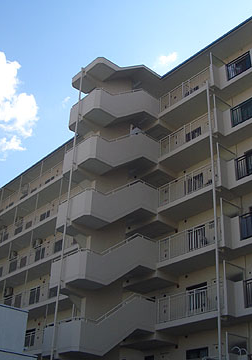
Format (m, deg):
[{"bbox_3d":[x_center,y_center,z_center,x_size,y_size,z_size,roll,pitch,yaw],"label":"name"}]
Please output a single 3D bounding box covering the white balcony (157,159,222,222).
[{"bbox_3d":[3.332,0.559,23.003,1.305,1.395,3.975,24,-35,-34],"label":"white balcony"}]

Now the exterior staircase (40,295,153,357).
[{"bbox_3d":[-0.986,6.199,20.607,4.125,2.790,2.220,24,-35,-34],"label":"exterior staircase"}]

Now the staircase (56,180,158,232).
[{"bbox_3d":[-0.815,1.424,22.944,3.880,2.700,2.670,24,-35,-34],"label":"staircase"}]

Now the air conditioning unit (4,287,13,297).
[{"bbox_3d":[-8.292,8.069,34.623,0.320,0.570,0.780,24,-35,-34],"label":"air conditioning unit"}]

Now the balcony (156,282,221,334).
[{"bbox_3d":[3.138,5.404,20.372,1.305,1.388,3.975,24,-35,-34],"label":"balcony"}]

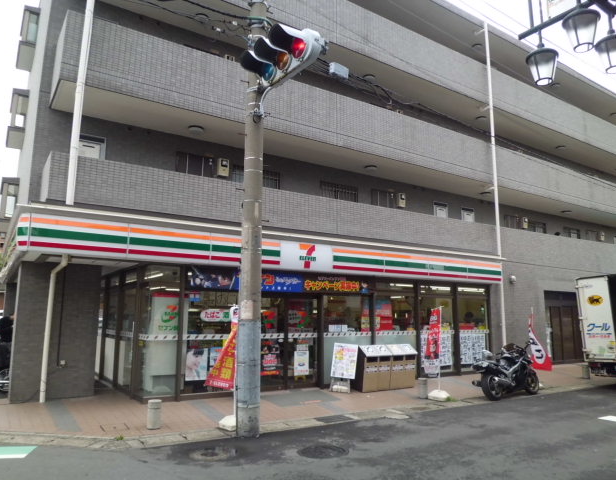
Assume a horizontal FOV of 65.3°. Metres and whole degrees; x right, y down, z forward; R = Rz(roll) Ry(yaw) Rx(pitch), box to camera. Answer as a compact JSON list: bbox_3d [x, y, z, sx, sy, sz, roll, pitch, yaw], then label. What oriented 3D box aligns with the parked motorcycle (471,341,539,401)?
[{"bbox_3d":[4.289,2.800,10.444,2.100,1.130,0.720,7,-12,-35],"label":"parked motorcycle"}]

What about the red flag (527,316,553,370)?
[{"bbox_3d":[5.778,2.514,11.905,0.140,1.329,0.520,6,-12,-32],"label":"red flag"}]

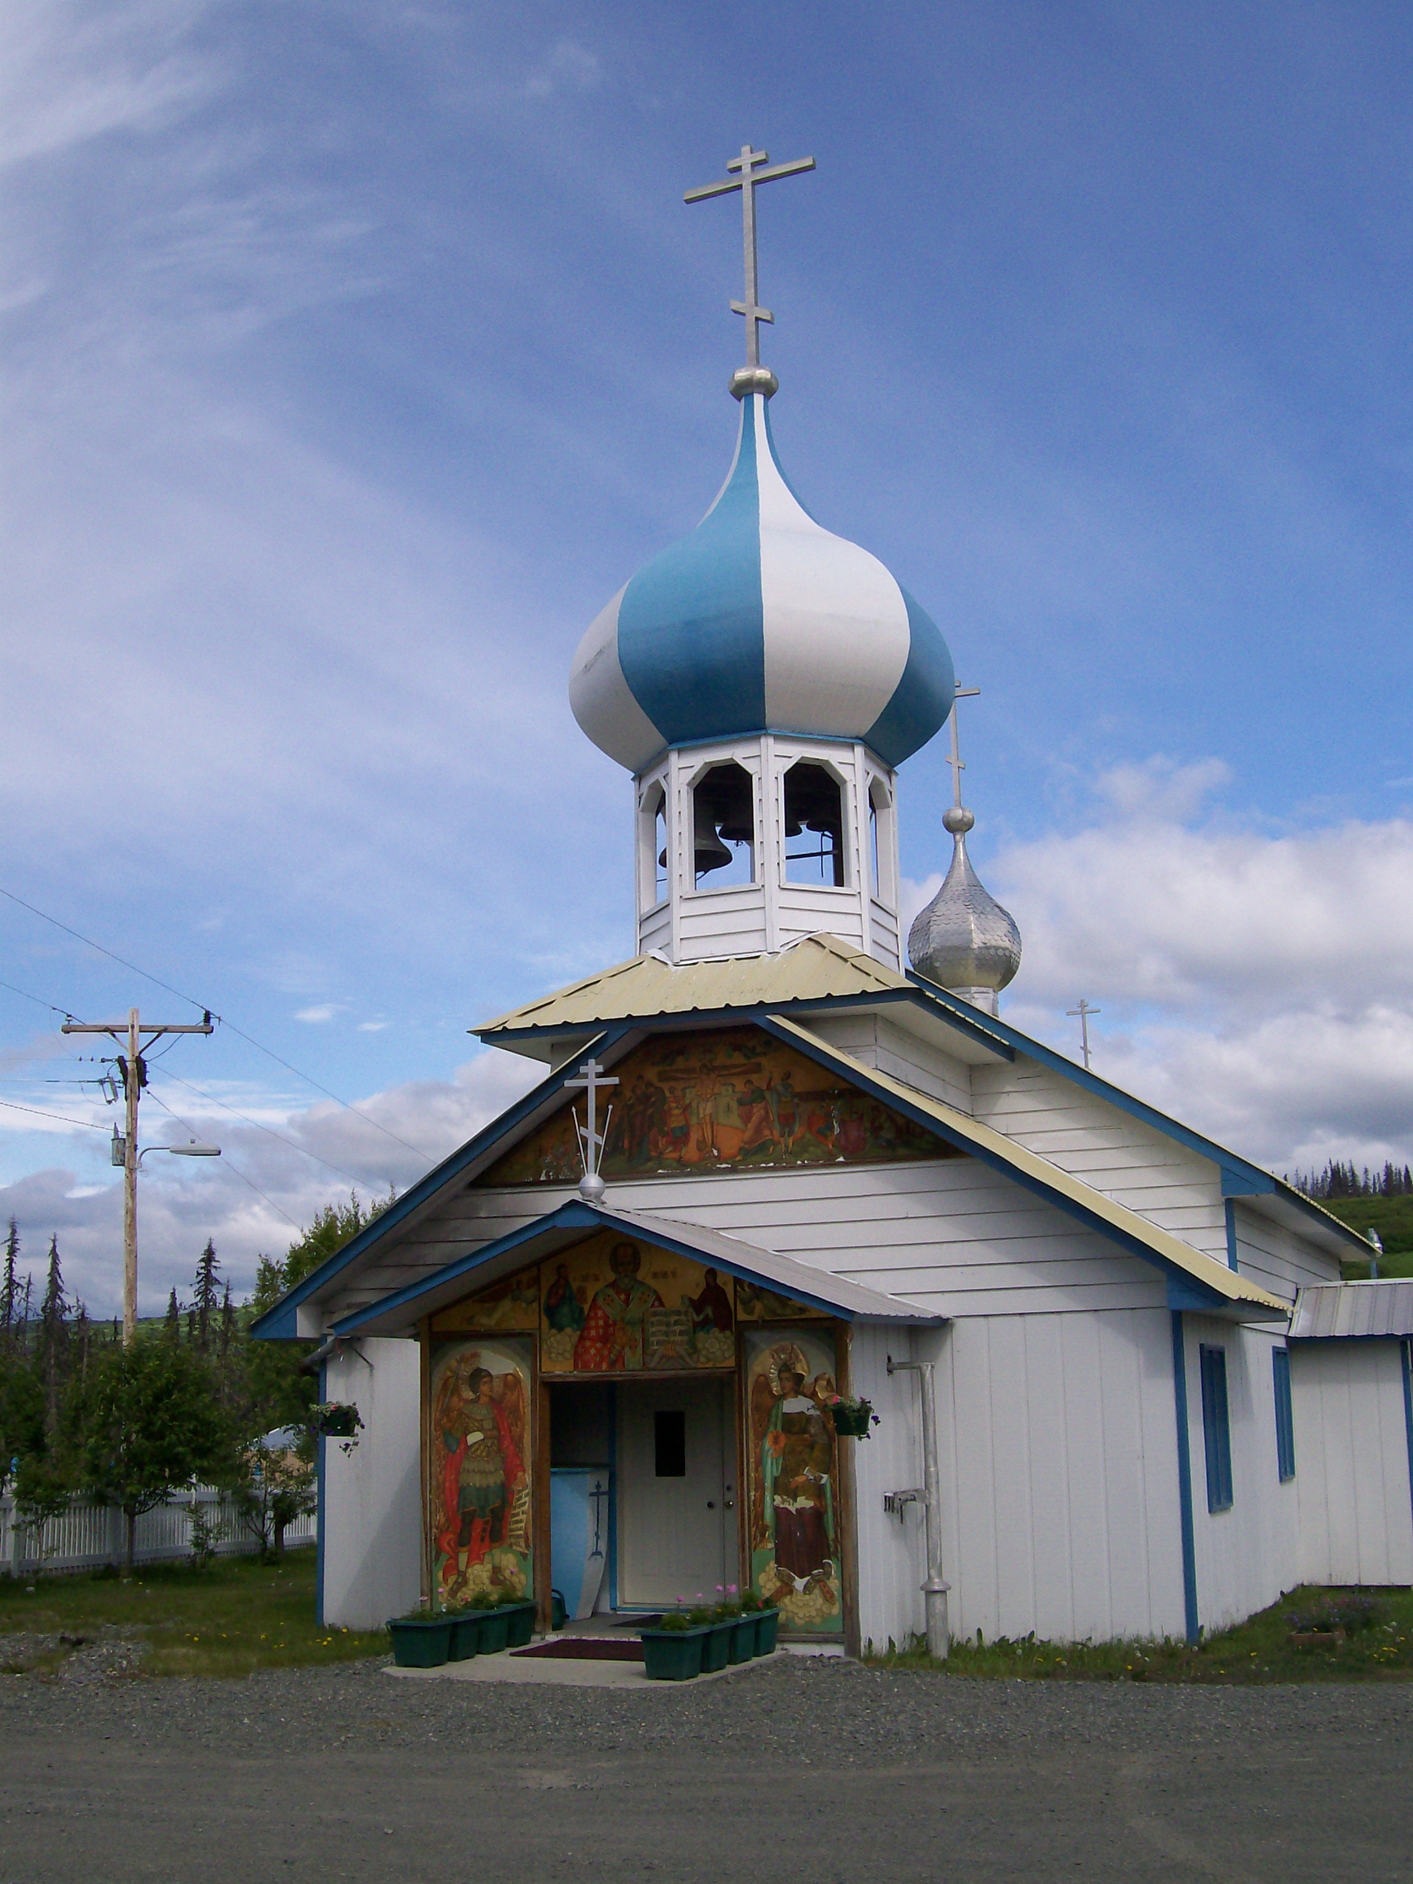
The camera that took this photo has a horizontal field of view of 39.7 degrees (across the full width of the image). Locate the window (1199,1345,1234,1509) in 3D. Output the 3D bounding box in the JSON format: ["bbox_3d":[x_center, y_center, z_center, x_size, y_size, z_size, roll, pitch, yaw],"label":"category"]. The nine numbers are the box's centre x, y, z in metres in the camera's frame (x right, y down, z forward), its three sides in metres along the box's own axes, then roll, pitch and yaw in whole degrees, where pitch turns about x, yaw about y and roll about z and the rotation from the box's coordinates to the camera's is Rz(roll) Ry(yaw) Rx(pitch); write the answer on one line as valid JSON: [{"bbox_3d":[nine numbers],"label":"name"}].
[{"bbox_3d":[4.404,4.197,16.960,0.090,1.380,1.320,-6,-14,22],"label":"window"}]

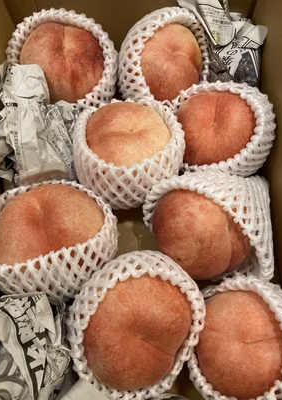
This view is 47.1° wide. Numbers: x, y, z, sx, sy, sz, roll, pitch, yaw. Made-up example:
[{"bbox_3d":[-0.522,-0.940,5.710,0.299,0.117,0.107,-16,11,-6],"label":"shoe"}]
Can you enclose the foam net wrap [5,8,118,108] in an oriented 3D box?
[{"bbox_3d":[-0.081,-0.140,0.340,0.100,0.078,0.100,0,87,-10],"label":"foam net wrap"}]

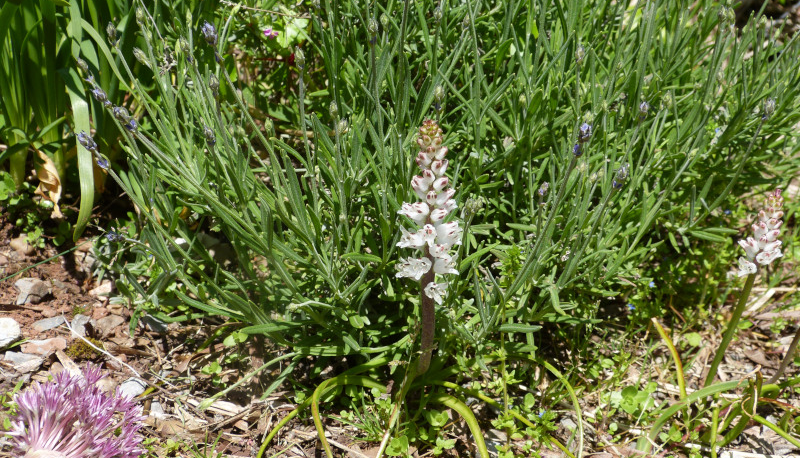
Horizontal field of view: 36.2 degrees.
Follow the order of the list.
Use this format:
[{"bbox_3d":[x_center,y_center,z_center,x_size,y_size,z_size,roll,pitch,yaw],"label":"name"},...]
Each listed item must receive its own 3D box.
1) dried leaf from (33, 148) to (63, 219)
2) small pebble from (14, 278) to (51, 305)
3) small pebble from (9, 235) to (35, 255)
[{"bbox_3d":[-0.271,-0.035,0.940,0.023,0.056,0.020,0,35,0],"label":"dried leaf"},{"bbox_3d":[-0.264,0.045,0.880,0.026,0.015,0.019,0,35,0],"label":"small pebble"},{"bbox_3d":[-0.286,0.013,0.925,0.019,0.012,0.015,0,35,0],"label":"small pebble"}]

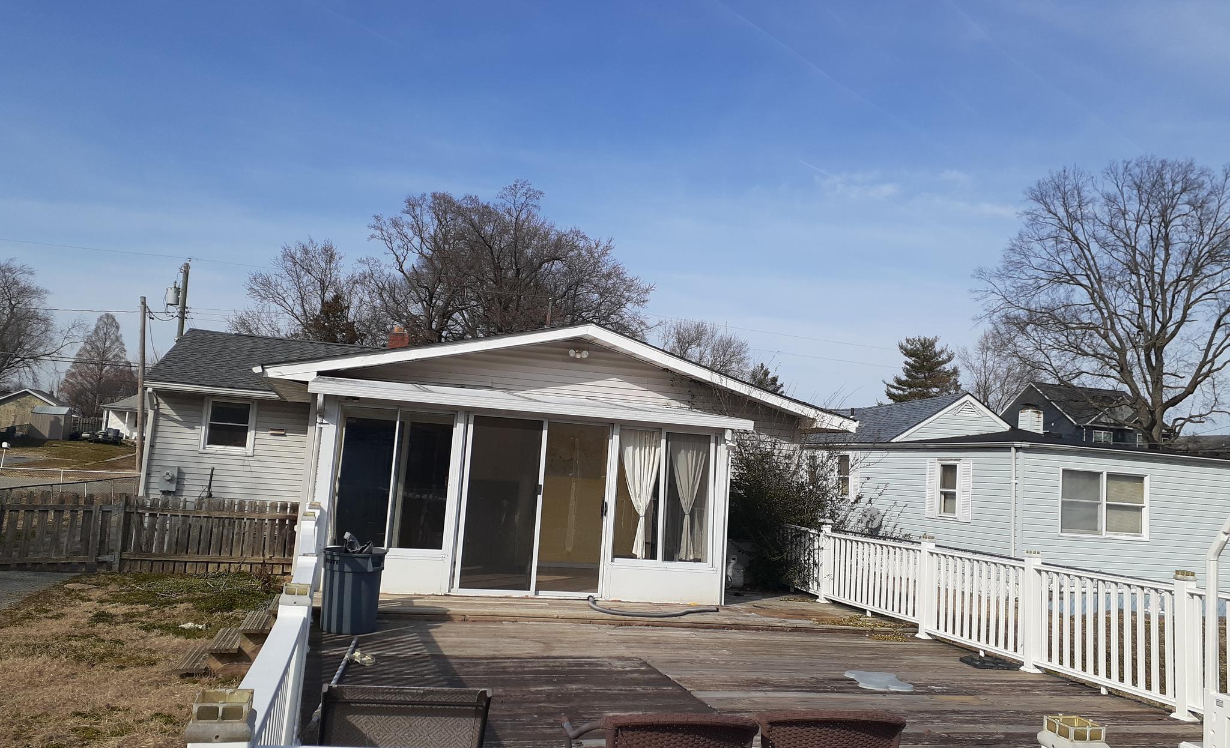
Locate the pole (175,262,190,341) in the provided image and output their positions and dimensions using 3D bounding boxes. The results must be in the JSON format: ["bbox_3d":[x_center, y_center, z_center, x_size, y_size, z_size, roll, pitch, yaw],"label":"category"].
[{"bbox_3d":[-16.358,0.161,35.530,0.300,8.793,0.300,5,-6,-12],"label":"pole"}]

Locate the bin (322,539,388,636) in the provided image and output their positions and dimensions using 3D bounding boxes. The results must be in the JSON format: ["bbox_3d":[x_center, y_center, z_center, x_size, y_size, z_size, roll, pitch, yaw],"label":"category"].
[{"bbox_3d":[-2.354,1.904,8.582,0.580,0.750,0.570,5,-6,-12],"label":"bin"}]

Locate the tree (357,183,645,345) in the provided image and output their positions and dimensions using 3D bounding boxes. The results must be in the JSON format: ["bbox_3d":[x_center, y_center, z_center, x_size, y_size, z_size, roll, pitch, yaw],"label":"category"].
[{"bbox_3d":[-6.457,-2.229,54.542,17.000,17.829,15.500,5,-6,-12],"label":"tree"}]

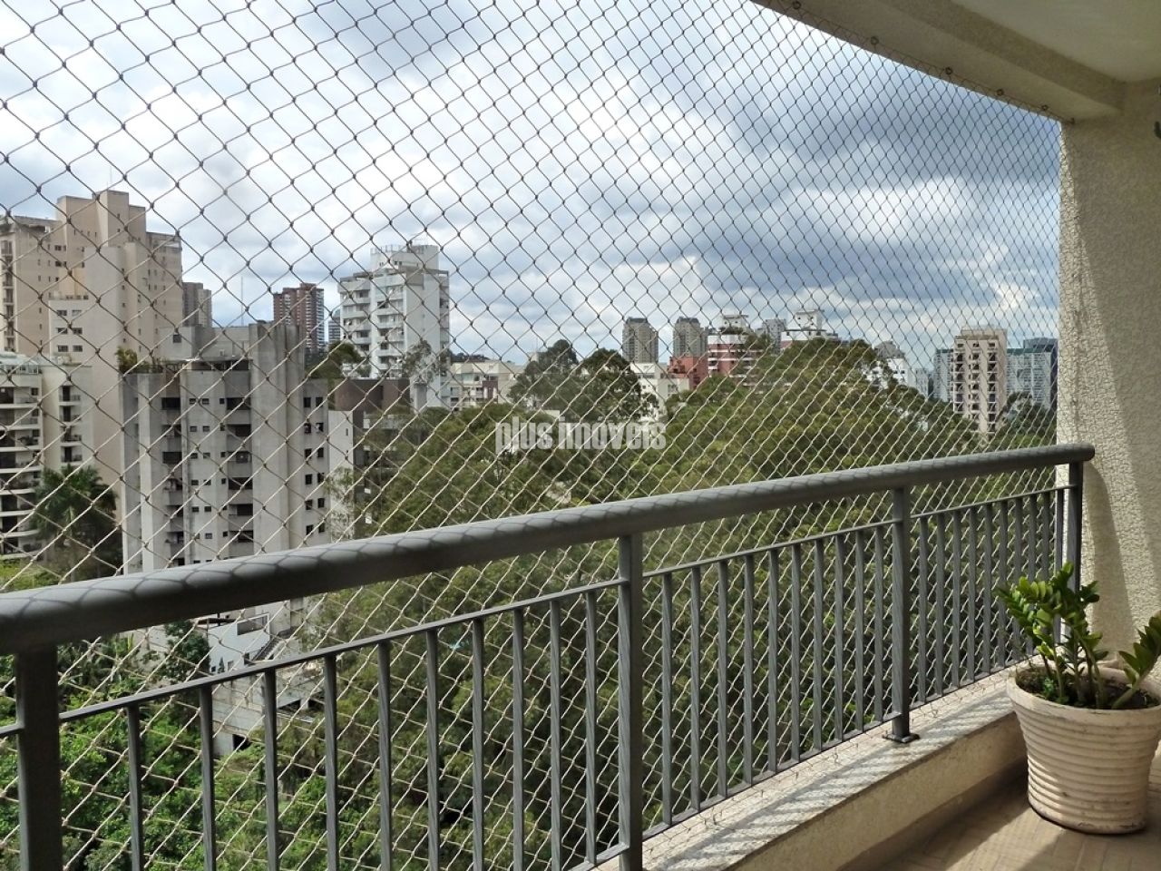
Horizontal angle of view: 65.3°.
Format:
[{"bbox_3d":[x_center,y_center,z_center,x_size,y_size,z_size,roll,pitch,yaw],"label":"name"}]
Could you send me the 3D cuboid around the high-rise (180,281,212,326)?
[{"bbox_3d":[-344.820,-105.540,811.010,28.000,62.240,24.000,-1,3,-14],"label":"high-rise"}]

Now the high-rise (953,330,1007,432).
[{"bbox_3d":[117.530,-12.940,267.000,13.300,36.000,15.000,1,2,32],"label":"high-rise"}]

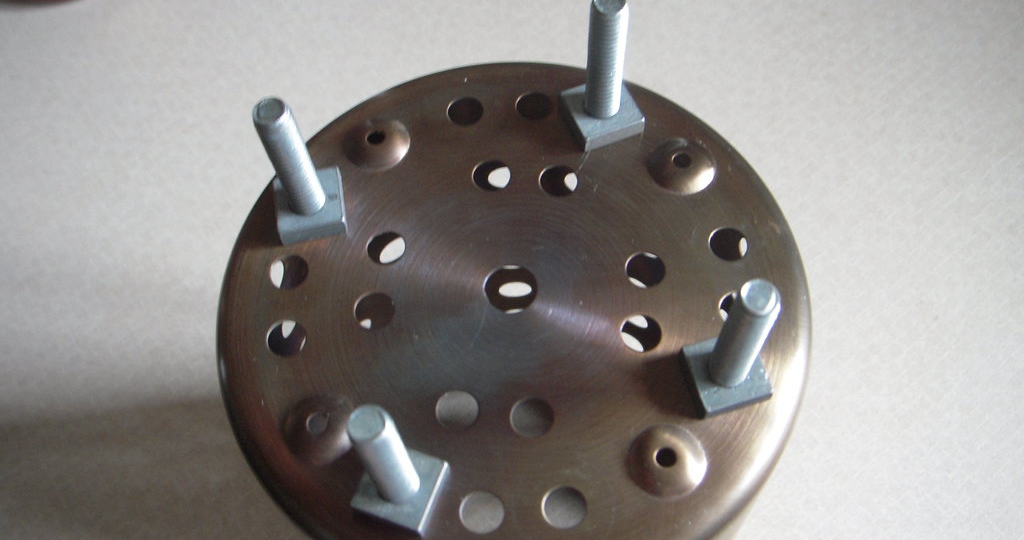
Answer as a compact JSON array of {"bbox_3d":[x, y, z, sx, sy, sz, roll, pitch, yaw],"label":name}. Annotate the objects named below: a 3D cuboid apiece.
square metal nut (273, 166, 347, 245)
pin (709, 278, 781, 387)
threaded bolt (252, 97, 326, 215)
[{"bbox_3d":[-0.039,-0.012,0.215,0.012,0.004,0.012,-11,63,-3],"label":"square metal nut"},{"bbox_3d":[0.037,0.011,0.181,0.006,0.030,0.006,0,63,0],"label":"pin"},{"bbox_3d":[-0.039,-0.020,0.200,0.006,0.030,0.006,-11,63,-3],"label":"threaded bolt"}]

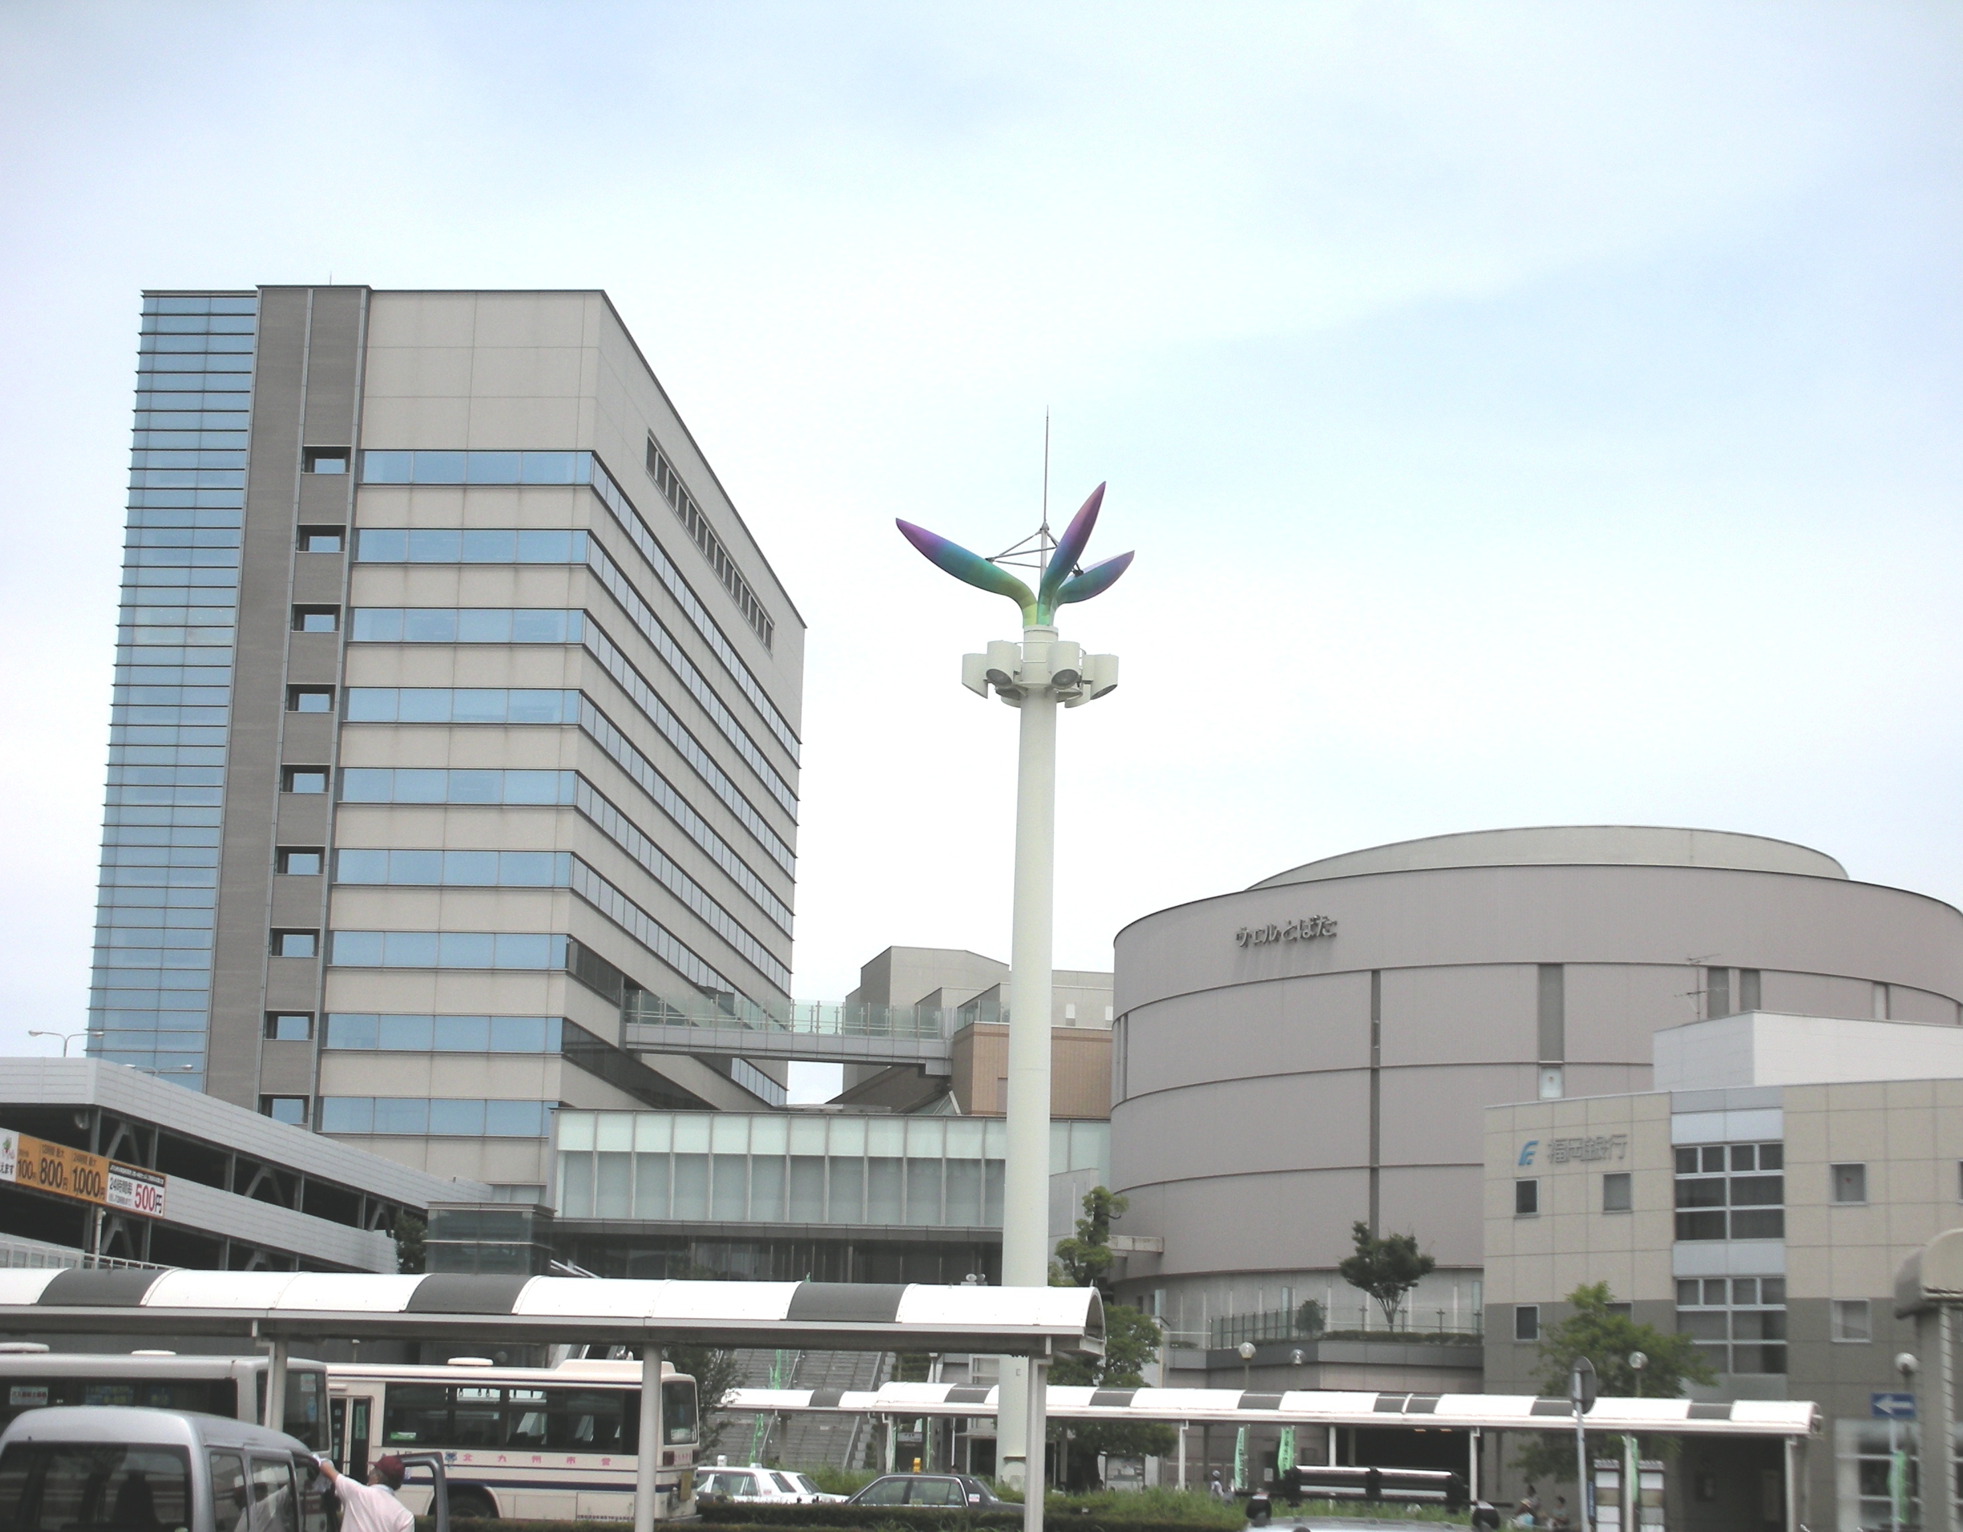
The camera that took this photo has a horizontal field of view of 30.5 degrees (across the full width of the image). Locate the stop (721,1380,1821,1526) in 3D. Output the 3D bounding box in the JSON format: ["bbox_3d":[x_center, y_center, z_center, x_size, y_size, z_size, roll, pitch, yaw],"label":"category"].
[{"bbox_3d":[6.294,16.090,82.720,25.509,3.450,2.600,-2,-11,18],"label":"stop"}]

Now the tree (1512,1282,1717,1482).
[{"bbox_3d":[15.377,15.800,87.678,5.063,6.398,5.000,2,-11,0],"label":"tree"}]

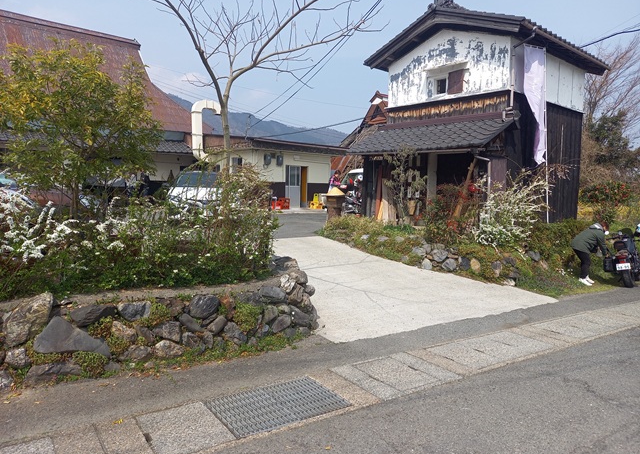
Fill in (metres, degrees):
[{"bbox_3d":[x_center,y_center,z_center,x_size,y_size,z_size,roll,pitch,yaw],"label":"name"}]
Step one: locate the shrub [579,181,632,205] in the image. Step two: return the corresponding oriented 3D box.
[{"bbox_3d":[9.118,-1.065,14.800,1.550,0.880,1.300,3,5,27],"label":"shrub"}]

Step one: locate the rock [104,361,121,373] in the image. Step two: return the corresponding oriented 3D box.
[{"bbox_3d":[-1.794,1.211,3.997,0.126,0.083,0.092,-2,6,-35],"label":"rock"}]

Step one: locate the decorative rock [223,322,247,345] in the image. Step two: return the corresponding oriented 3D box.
[{"bbox_3d":[-0.948,1.180,5.122,0.257,0.245,0.199,-2,6,-23],"label":"decorative rock"}]

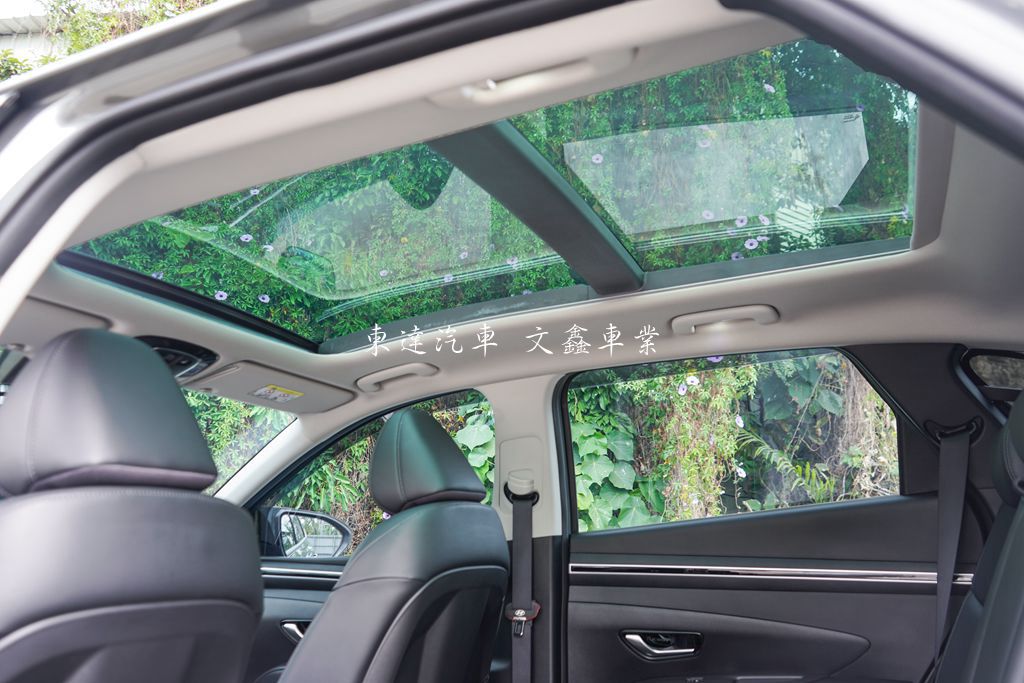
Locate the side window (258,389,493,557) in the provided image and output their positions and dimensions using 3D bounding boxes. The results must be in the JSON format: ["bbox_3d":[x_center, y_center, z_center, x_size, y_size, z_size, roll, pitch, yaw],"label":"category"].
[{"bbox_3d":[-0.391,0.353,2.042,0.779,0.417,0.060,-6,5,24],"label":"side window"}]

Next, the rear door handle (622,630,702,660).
[{"bbox_3d":[0.318,0.643,1.684,0.160,0.055,0.040,-6,-15,24],"label":"rear door handle"}]

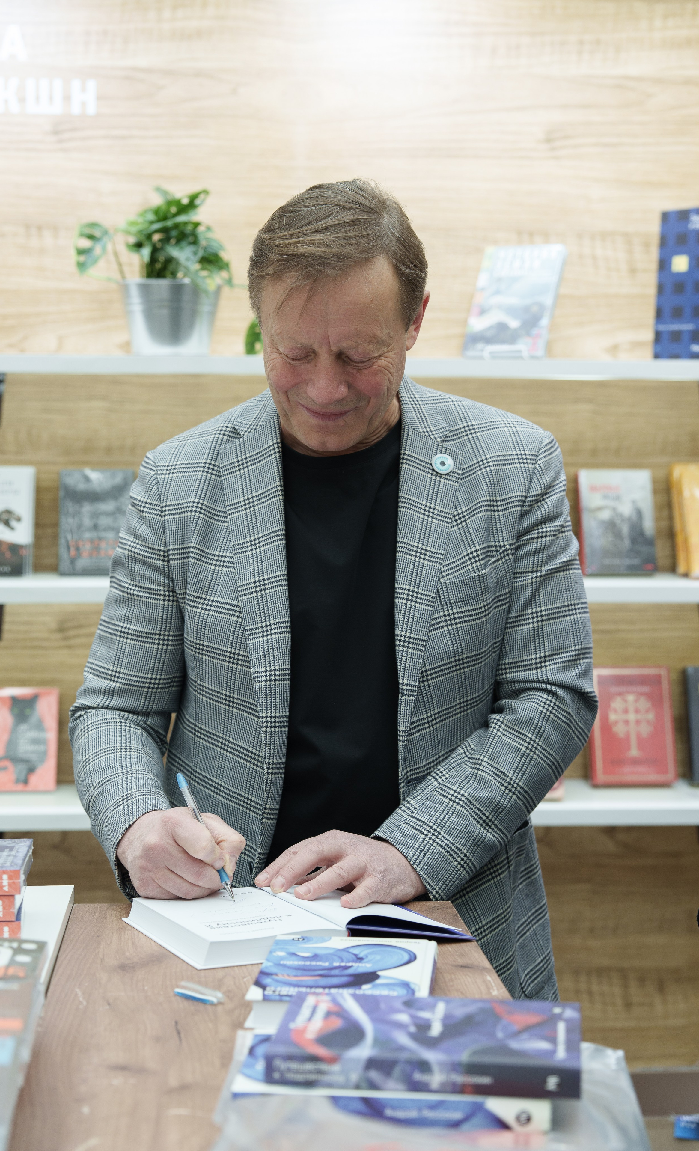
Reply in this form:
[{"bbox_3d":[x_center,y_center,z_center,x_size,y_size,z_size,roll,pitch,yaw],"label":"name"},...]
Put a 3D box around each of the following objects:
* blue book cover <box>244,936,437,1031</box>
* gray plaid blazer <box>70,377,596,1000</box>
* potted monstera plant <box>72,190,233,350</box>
[{"bbox_3d":[-0.002,0.372,1.669,0.157,0.024,0.216,1,3,5],"label":"blue book cover"},{"bbox_3d":[-0.018,0.162,2.085,0.590,0.770,0.450,0,3,-2],"label":"gray plaid blazer"},{"bbox_3d":[-0.359,-0.557,3.350,0.287,0.307,0.240,0,3,-5],"label":"potted monstera plant"}]

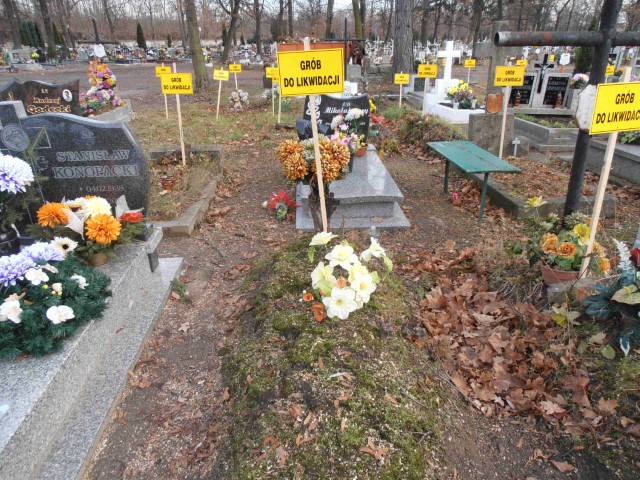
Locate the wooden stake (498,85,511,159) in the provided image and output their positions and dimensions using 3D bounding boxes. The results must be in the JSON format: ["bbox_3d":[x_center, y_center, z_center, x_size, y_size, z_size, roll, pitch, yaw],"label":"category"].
[{"bbox_3d":[2.535,-1.698,6.071,0.040,1.263,0.030,-3,23,3],"label":"wooden stake"}]

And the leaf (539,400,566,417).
[{"bbox_3d":[0.951,0.686,1.807,0.100,0.020,0.070,11,26,25],"label":"leaf"}]

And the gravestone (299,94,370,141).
[{"bbox_3d":[0.187,-1.436,5.180,0.760,0.600,0.100,-1,24,-3],"label":"gravestone"}]

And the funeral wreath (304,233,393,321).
[{"bbox_3d":[0.140,0.183,2.350,0.420,0.240,0.430,-1,24,-3],"label":"funeral wreath"}]

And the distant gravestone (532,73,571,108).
[{"bbox_3d":[4.193,-2.690,7.985,0.530,0.620,0.120,-2,23,-3],"label":"distant gravestone"}]

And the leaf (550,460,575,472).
[{"bbox_3d":[0.875,0.817,1.601,0.078,0.015,0.050,7,24,16],"label":"leaf"}]

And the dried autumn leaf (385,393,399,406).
[{"bbox_3d":[0.274,0.612,1.701,0.025,0.012,0.075,-13,26,-27],"label":"dried autumn leaf"}]

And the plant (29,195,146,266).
[{"bbox_3d":[-1.372,-0.056,2.630,0.540,0.340,0.320,-1,24,-3],"label":"plant"}]

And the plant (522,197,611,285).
[{"bbox_3d":[1.570,0.010,2.831,0.540,0.520,0.420,1,23,4],"label":"plant"}]

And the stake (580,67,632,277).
[{"bbox_3d":[1.704,-0.345,2.658,0.042,1.285,0.030,11,26,28],"label":"stake"}]

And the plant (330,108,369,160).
[{"bbox_3d":[0.321,-1.162,4.820,0.380,0.460,0.320,-1,24,-3],"label":"plant"}]

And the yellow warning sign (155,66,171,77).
[{"bbox_3d":[-3.804,-4.087,10.800,0.380,0.245,0.020,0,24,-2],"label":"yellow warning sign"}]

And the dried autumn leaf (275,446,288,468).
[{"bbox_3d":[-0.122,0.709,1.447,0.035,0.015,0.082,-8,24,-17],"label":"dried autumn leaf"}]

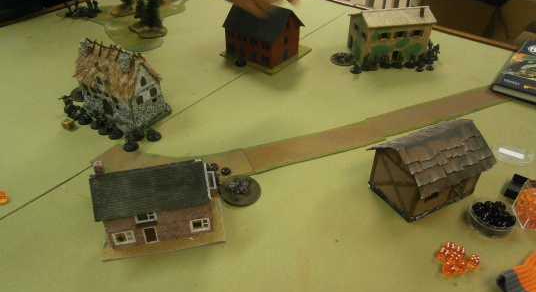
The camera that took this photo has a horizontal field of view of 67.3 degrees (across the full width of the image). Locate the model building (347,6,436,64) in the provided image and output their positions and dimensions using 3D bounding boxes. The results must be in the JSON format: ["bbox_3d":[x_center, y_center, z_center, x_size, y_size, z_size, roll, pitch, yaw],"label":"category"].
[{"bbox_3d":[0.274,-0.255,0.896,0.154,0.110,0.093,-7,39,-9],"label":"model building"}]

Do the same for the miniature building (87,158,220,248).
[{"bbox_3d":[-0.133,0.058,0.501,0.139,0.116,0.080,-8,40,-10],"label":"miniature building"}]

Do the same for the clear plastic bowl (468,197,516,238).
[{"bbox_3d":[0.299,0.098,0.540,0.057,0.021,0.057,0,40,0],"label":"clear plastic bowl"}]

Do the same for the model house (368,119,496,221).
[{"bbox_3d":[0.226,0.024,0.566,0.136,0.102,0.106,-19,43,-21],"label":"model house"}]

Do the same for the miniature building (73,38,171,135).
[{"bbox_3d":[-0.264,-0.115,0.714,0.151,0.124,0.097,23,44,26],"label":"miniature building"}]

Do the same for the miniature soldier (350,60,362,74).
[{"bbox_3d":[0.191,-0.177,0.862,0.025,0.031,0.025,0,39,0],"label":"miniature soldier"}]

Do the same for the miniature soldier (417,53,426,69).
[{"bbox_3d":[0.337,-0.190,0.880,0.025,0.029,0.025,0,39,0],"label":"miniature soldier"}]

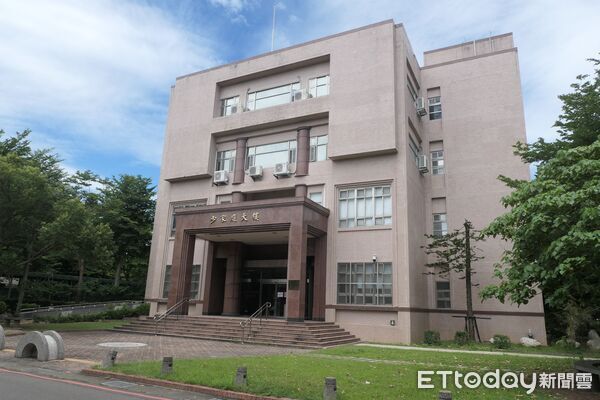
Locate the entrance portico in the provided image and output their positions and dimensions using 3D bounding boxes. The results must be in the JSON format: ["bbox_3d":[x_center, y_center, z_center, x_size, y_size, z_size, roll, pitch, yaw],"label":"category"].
[{"bbox_3d":[-2.886,3.388,21.724,8.269,5.735,3.128,-5,-16,26],"label":"entrance portico"}]

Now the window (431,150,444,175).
[{"bbox_3d":[9.097,-2.418,26.308,0.800,1.659,0.139,-5,-16,26],"label":"window"}]

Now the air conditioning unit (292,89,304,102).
[{"bbox_3d":[-0.059,-6.494,25.146,0.780,0.600,0.300,-5,-16,26],"label":"air conditioning unit"}]

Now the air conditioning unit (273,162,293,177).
[{"bbox_3d":[-1.020,-1.821,23.577,0.800,0.600,0.330,-5,-16,26],"label":"air conditioning unit"}]

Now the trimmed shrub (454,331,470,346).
[{"bbox_3d":[7.696,6.565,19.001,0.700,0.680,0.700,-5,-16,26],"label":"trimmed shrub"}]

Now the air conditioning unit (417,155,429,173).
[{"bbox_3d":[7.648,-2.256,24.765,0.325,0.742,0.870,-5,-16,26],"label":"air conditioning unit"}]

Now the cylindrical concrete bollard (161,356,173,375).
[{"bbox_3d":[-2.951,3.670,8.916,0.230,0.370,0.230,7,-15,-16],"label":"cylindrical concrete bollard"}]

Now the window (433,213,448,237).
[{"bbox_3d":[8.416,1.529,23.979,0.830,1.480,0.130,-5,-16,26],"label":"window"}]

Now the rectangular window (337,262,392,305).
[{"bbox_3d":[3.317,4.302,20.644,2.926,2.113,0.150,-5,-16,26],"label":"rectangular window"}]

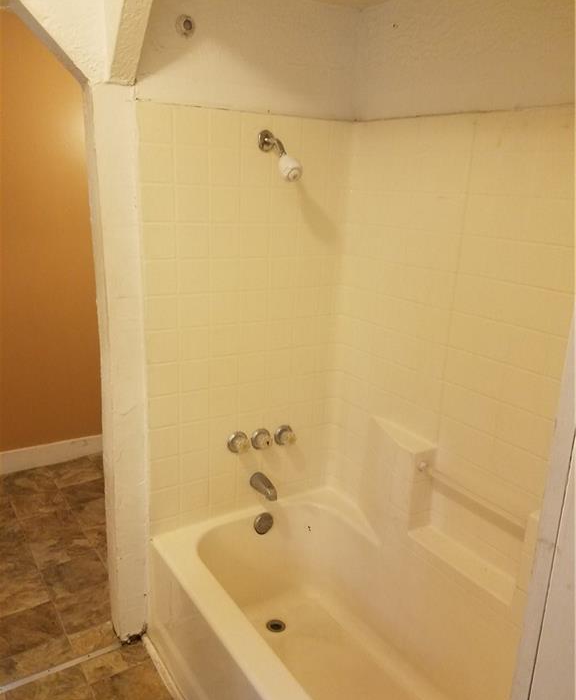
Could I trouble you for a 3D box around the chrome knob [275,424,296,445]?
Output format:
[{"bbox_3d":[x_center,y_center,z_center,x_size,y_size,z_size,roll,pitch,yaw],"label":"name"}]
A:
[{"bbox_3d":[-0.001,0.341,2.229,0.072,0.072,0.058,-8,19,-32],"label":"chrome knob"}]

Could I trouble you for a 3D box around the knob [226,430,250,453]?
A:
[{"bbox_3d":[-0.170,0.350,2.116,0.072,0.072,0.058,-8,19,-32],"label":"knob"}]

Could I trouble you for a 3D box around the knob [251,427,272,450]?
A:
[{"bbox_3d":[-0.087,0.348,2.173,0.072,0.072,0.058,-8,19,-32],"label":"knob"}]

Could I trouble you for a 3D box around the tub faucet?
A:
[{"bbox_3d":[-0.085,0.522,2.179,0.056,0.070,0.135,-8,19,-32],"label":"tub faucet"}]

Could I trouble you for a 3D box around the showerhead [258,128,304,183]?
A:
[{"bbox_3d":[-0.018,-0.618,1.835,0.068,0.163,0.200,-8,19,-32],"label":"showerhead"}]

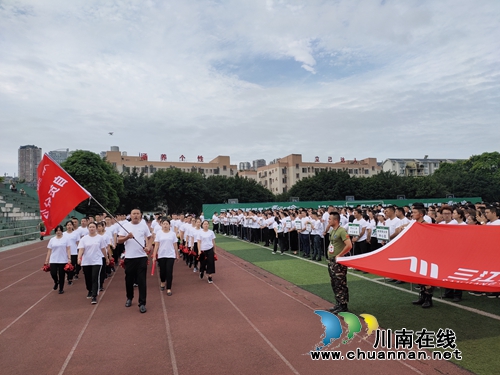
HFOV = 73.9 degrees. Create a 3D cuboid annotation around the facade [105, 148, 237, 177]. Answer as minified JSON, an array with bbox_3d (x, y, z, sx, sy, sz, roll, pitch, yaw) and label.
[{"bbox_3d":[-30.126,0.060,126.706,45.664,22.600,20.000,0,-4,-23],"label":"facade"}]

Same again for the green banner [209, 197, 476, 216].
[{"bbox_3d":[24.463,4.394,72.547,69.645,3.200,0.300,-1,-4,-17],"label":"green banner"}]

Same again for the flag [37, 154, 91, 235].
[{"bbox_3d":[-3.079,0.124,5.500,0.850,1.300,0.350,-1,-4,-14],"label":"flag"}]

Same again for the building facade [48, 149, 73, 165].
[{"bbox_3d":[-228.139,-3.760,401.521,29.000,79.988,20.000,0,-4,-27],"label":"building facade"}]

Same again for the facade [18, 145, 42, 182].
[{"bbox_3d":[-261.025,-5.286,398.459,27.000,84.614,24.000,0,-4,-27],"label":"facade"}]

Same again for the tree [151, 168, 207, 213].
[{"bbox_3d":[-15.707,1.544,72.690,11.772,11.350,10.500,-1,-4,-17],"label":"tree"}]

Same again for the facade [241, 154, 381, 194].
[{"bbox_3d":[28.850,-0.529,142.158,49.000,22.300,21.000,0,-4,-23],"label":"facade"}]

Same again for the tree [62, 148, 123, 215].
[{"bbox_3d":[-26.901,0.095,56.760,10.024,12.737,10.024,-1,-4,-17],"label":"tree"}]

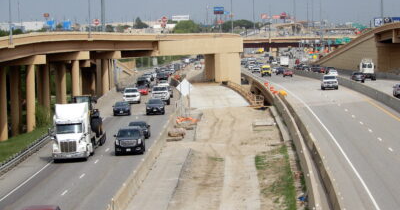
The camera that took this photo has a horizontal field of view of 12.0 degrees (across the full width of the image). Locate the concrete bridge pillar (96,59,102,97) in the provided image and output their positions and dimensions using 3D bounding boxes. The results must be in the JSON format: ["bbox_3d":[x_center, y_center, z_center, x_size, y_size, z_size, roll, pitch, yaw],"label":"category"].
[{"bbox_3d":[-15.050,-4.000,285.000,0.870,6.000,0.870,-1,3,0],"label":"concrete bridge pillar"}]

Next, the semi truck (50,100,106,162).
[{"bbox_3d":[-8.920,1.530,142.700,2.600,4.050,21.000,-1,3,1],"label":"semi truck"}]

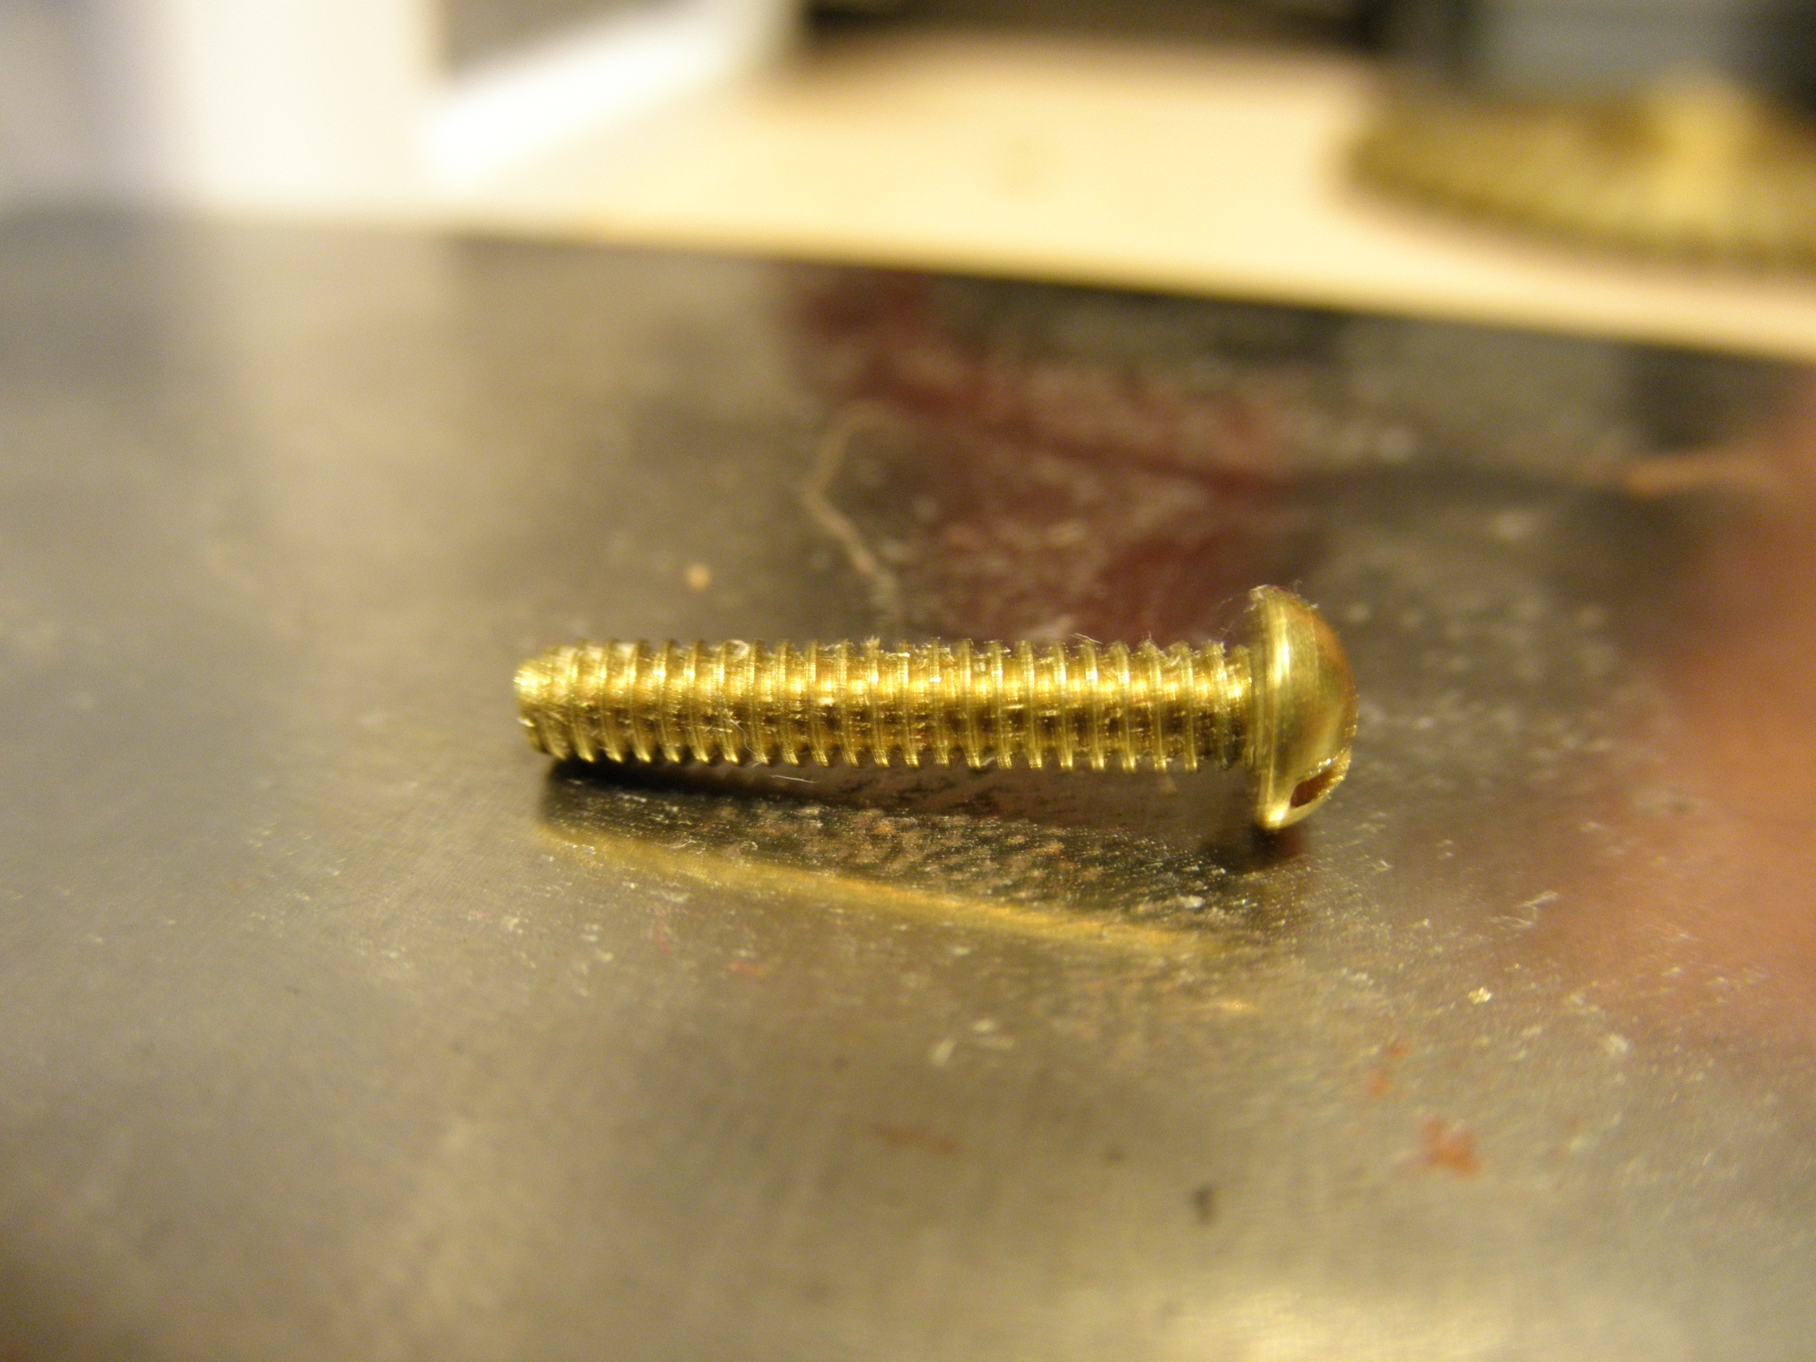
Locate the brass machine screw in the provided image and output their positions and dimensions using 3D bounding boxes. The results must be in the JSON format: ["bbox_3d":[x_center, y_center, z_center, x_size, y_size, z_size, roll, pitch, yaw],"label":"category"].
[{"bbox_3d":[0.001,0.001,0.039,0.022,0.006,0.006,0,31,6],"label":"brass machine screw"}]

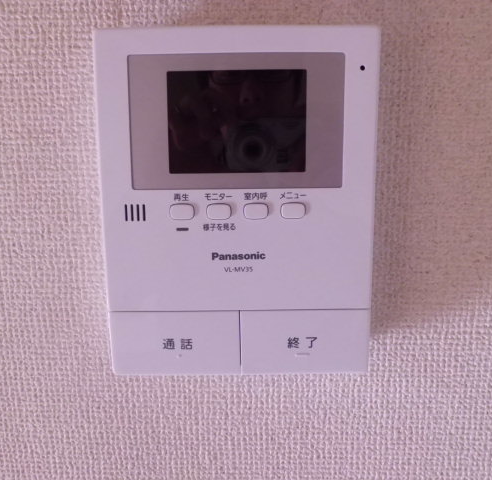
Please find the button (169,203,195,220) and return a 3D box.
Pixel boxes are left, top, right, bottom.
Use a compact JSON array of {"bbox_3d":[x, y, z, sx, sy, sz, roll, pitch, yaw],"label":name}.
[{"bbox_3d":[-0.033,-0.015,0.255,0.013,0.009,0.004,0,10,0],"label":"button"}]

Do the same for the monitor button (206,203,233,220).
[{"bbox_3d":[-0.014,-0.015,0.255,0.013,0.009,0.004,0,10,0],"label":"monitor button"}]

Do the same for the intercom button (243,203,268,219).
[{"bbox_3d":[0.006,-0.015,0.255,0.013,0.009,0.004,0,10,0],"label":"intercom button"}]

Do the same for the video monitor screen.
[{"bbox_3d":[-0.004,-0.061,0.249,0.071,0.051,0.005,0,10,0],"label":"video monitor screen"}]

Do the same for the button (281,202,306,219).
[{"bbox_3d":[0.025,-0.016,0.255,0.013,0.009,0.004,0,10,0],"label":"button"}]

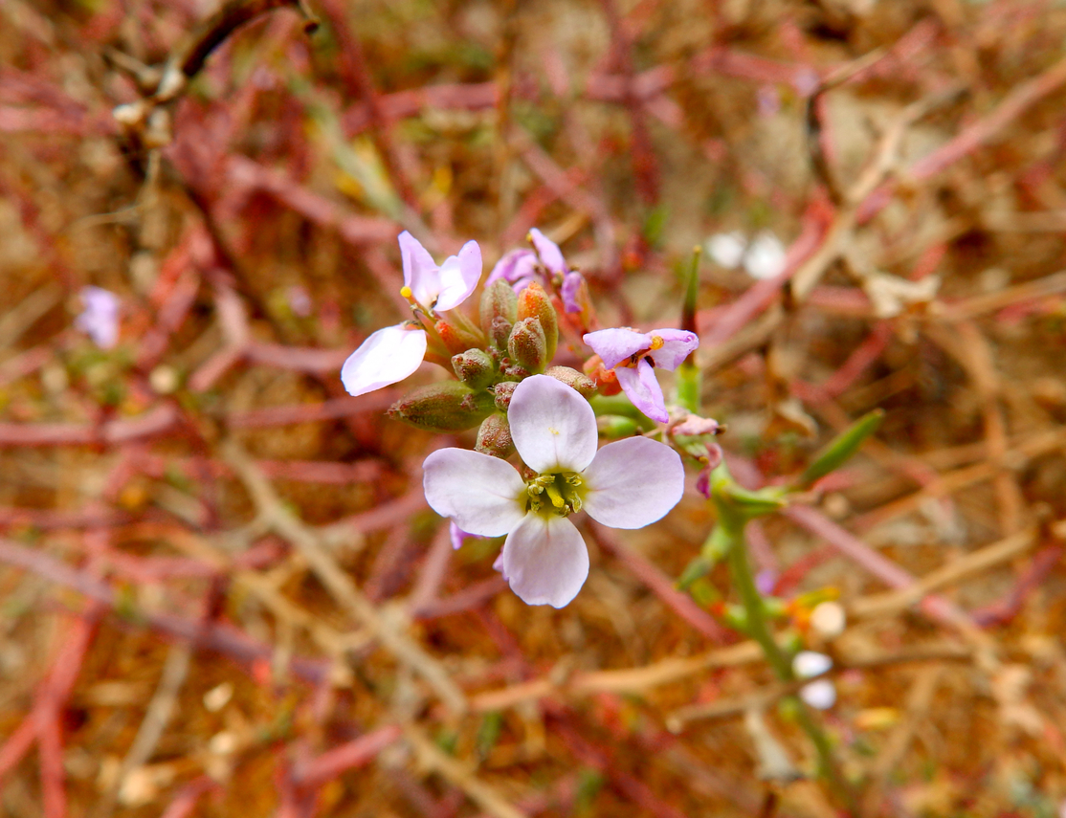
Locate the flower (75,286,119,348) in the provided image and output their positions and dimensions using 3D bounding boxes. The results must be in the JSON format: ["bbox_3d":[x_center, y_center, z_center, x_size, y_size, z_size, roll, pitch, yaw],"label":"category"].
[{"bbox_3d":[-0.080,-0.017,0.185,0.008,0.011,0.008,0,31,-6],"label":"flower"}]

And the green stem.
[{"bbox_3d":[0.034,0.035,0.128,0.005,0.073,0.005,-17,39,13],"label":"green stem"}]

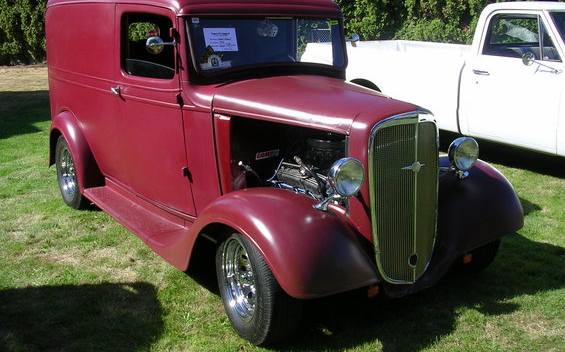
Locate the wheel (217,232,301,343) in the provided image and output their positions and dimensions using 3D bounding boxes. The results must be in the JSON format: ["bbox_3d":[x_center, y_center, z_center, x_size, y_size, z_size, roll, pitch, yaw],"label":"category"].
[{"bbox_3d":[-0.130,0.518,3.157,0.202,0.662,0.662,-8,17,-28],"label":"wheel"}]

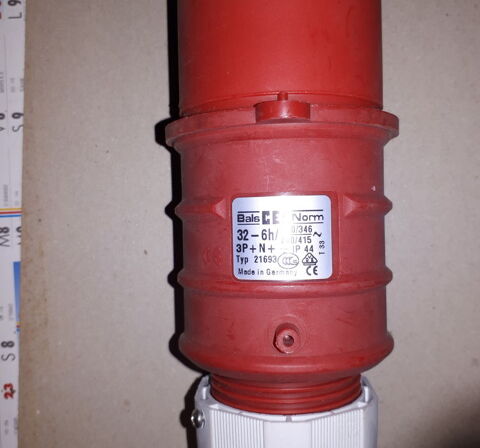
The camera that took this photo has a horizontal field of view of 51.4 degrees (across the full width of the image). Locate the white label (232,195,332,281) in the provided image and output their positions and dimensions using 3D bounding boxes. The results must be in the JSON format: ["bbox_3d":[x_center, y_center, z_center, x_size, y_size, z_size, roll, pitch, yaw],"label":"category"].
[{"bbox_3d":[0.013,0.004,0.148,0.030,0.003,0.025,-1,93,5],"label":"white label"}]

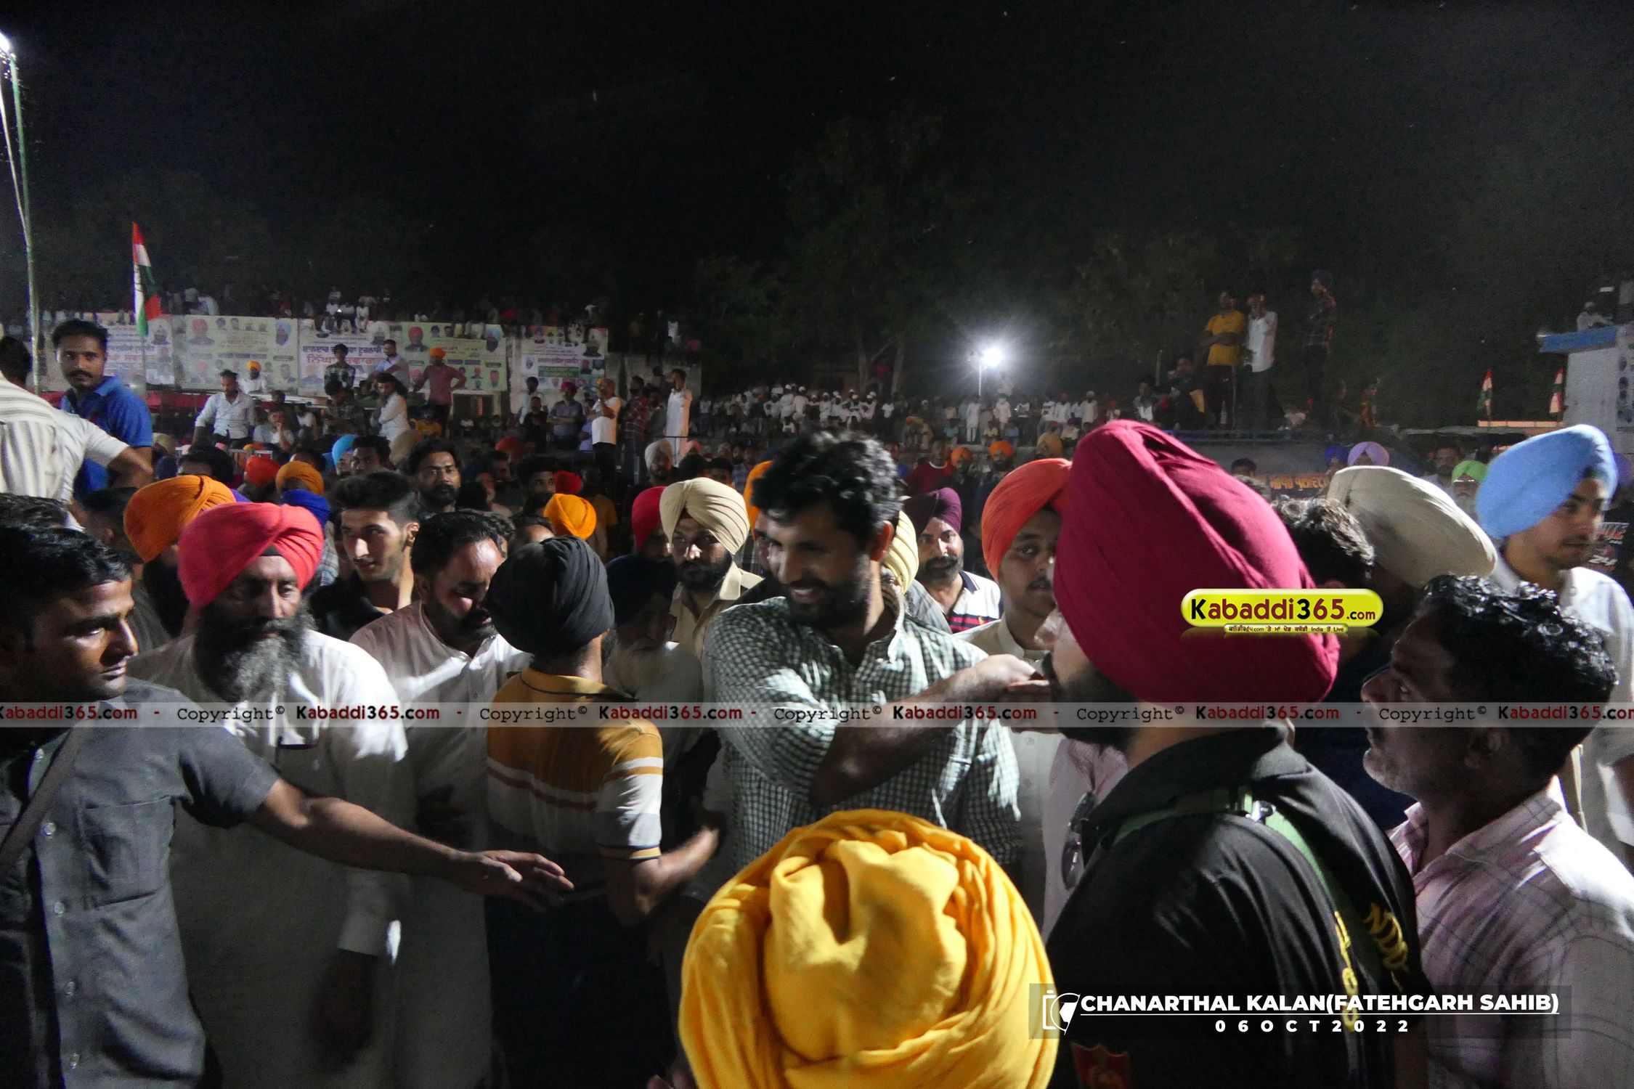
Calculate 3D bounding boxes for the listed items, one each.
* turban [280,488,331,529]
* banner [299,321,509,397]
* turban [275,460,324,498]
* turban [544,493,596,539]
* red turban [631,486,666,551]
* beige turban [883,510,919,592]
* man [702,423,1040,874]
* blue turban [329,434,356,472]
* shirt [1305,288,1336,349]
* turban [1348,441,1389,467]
[{"bbox_3d":[-2.481,-0.174,5.300,0.290,0.210,0.250,5,8,31],"label":"turban"},{"bbox_3d":[-16.585,-7.504,44.000,7.950,3.000,0.050,-1,6,-15],"label":"banner"},{"bbox_3d":[-2.705,-0.351,5.700,0.245,0.200,0.280,-1,7,-14],"label":"turban"},{"bbox_3d":[-1.131,-0.123,5.000,0.240,0.220,0.280,-3,8,-24],"label":"turban"},{"bbox_3d":[-0.492,-0.084,3.600,0.250,0.220,0.270,0,6,-7],"label":"red turban"},{"bbox_3d":[0.121,0.000,2.750,0.260,0.230,0.280,1,6,6],"label":"beige turban"},{"bbox_3d":[0.070,0.720,1.600,0.520,1.770,0.480,0,6,-3],"label":"man"},{"bbox_3d":[-3.312,-0.646,7.700,0.240,0.210,0.280,-2,8,-21],"label":"blue turban"},{"bbox_3d":[6.019,-2.682,13.000,0.300,0.700,0.460,-1,6,-17],"label":"shirt"},{"bbox_3d":[3.292,-0.514,6.500,0.250,0.220,0.270,4,7,30],"label":"turban"}]

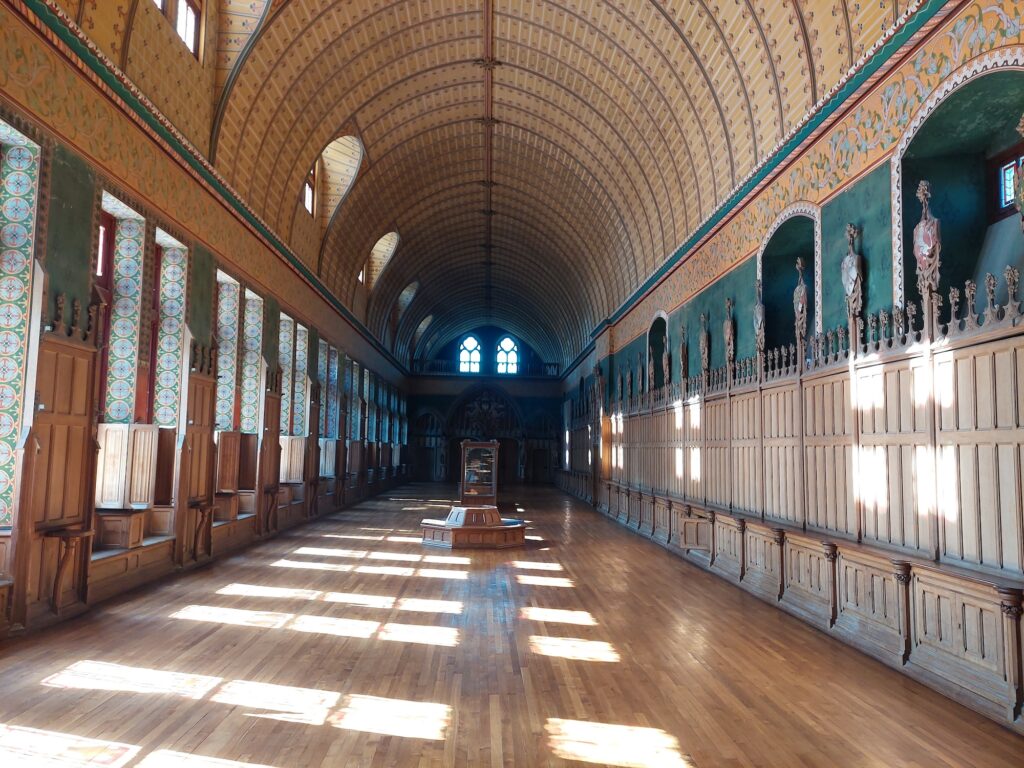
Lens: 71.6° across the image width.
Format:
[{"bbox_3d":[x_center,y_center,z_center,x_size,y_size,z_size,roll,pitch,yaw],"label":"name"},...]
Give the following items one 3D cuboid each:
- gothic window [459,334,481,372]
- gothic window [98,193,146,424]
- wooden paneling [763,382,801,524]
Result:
[{"bbox_3d":[-2.769,-1.943,46.610,1.446,2.475,0.250,1,-5,-2],"label":"gothic window"},{"bbox_3d":[-5.476,-0.956,9.515,0.458,2.995,1.154,1,-5,-2],"label":"gothic window"},{"bbox_3d":[4.086,1.050,10.733,0.090,2.122,1.446,1,-5,-2],"label":"wooden paneling"}]

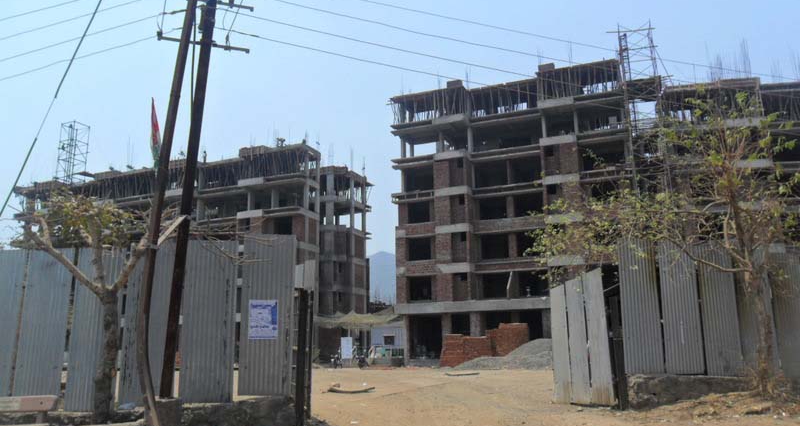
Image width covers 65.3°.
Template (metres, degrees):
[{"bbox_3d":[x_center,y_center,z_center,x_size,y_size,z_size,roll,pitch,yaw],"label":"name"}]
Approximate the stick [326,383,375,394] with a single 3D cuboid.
[{"bbox_3d":[-1.565,5.580,19.726,1.600,0.200,0.400,-1,-11,0],"label":"stick"}]

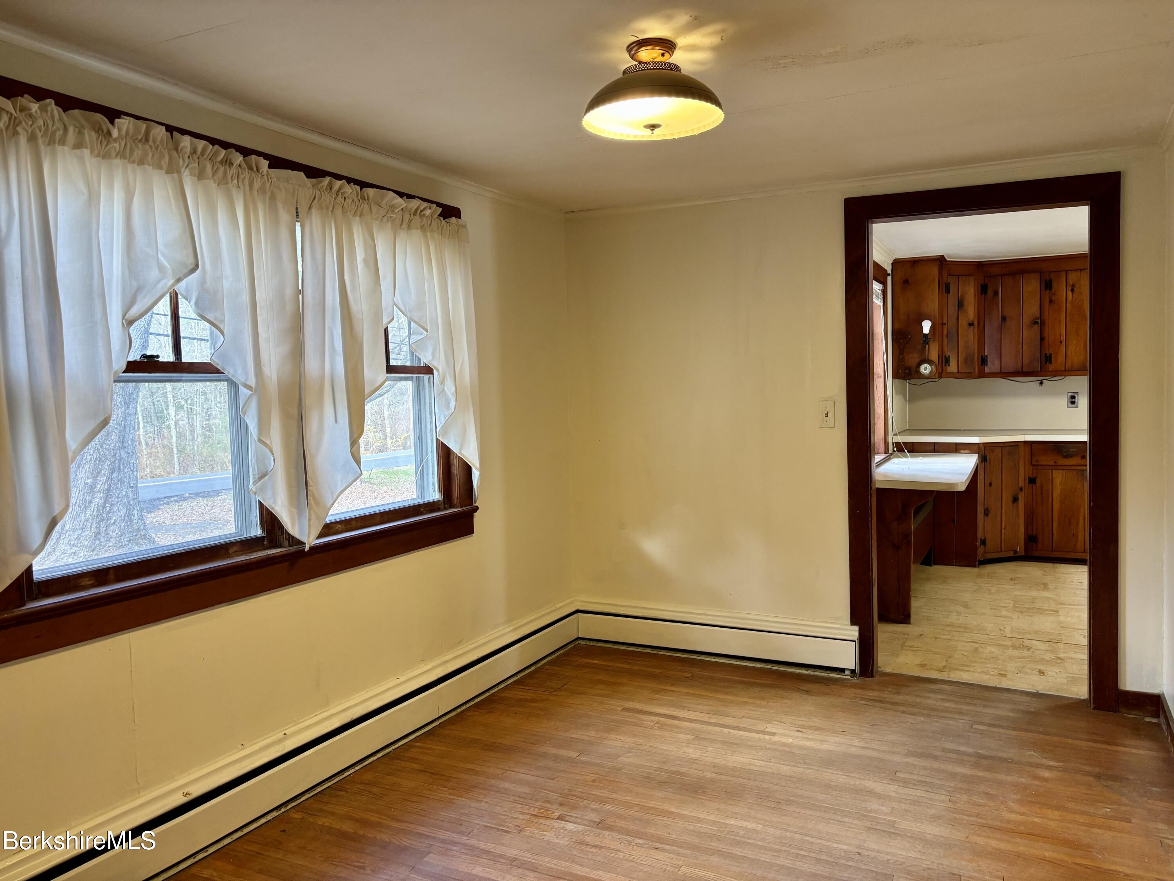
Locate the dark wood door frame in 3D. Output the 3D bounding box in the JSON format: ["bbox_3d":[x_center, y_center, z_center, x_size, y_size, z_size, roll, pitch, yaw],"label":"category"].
[{"bbox_3d":[1.628,0.011,3.697,1.032,2.104,0.140,0,3,27],"label":"dark wood door frame"}]

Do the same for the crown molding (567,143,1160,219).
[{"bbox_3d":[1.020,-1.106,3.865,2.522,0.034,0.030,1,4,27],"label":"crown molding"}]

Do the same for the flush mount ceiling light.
[{"bbox_3d":[0.172,-0.905,2.283,0.362,0.218,0.362,-1,3,0],"label":"flush mount ceiling light"}]

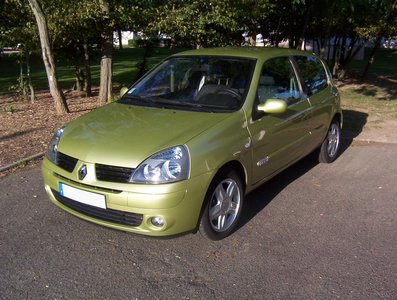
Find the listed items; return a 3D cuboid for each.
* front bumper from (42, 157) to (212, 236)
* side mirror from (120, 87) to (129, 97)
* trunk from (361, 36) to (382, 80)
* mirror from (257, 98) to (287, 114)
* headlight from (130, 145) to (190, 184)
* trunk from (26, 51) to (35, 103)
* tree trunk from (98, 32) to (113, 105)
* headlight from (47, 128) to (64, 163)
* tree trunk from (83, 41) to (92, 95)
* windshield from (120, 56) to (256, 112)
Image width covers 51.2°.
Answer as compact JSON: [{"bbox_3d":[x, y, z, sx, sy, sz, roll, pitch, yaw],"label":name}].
[{"bbox_3d":[-0.693,0.323,3.203,1.630,0.470,0.540,9,18,35],"label":"front bumper"},{"bbox_3d":[-0.763,-0.586,4.397,0.220,0.130,0.125,9,18,35],"label":"side mirror"},{"bbox_3d":[6.318,-3.345,15.178,0.270,1.617,0.260,20,20,16],"label":"trunk"},{"bbox_3d":[0.627,-0.366,3.409,0.220,0.130,0.125,9,18,35],"label":"mirror"},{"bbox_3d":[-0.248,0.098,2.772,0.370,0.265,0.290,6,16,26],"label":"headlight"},{"bbox_3d":[-4.340,-1.889,10.696,0.130,1.327,0.120,-3,14,-22],"label":"trunk"},{"bbox_3d":[-2.279,-2.026,10.222,0.290,1.773,0.280,0,14,-13],"label":"tree trunk"},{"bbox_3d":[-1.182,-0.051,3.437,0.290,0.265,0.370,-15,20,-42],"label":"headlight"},{"bbox_3d":[-3.181,-2.295,11.838,0.190,1.507,0.180,-3,14,-15],"label":"tree trunk"},{"bbox_3d":[-0.069,-0.642,3.865,1.420,0.140,0.820,9,49,35],"label":"windshield"}]

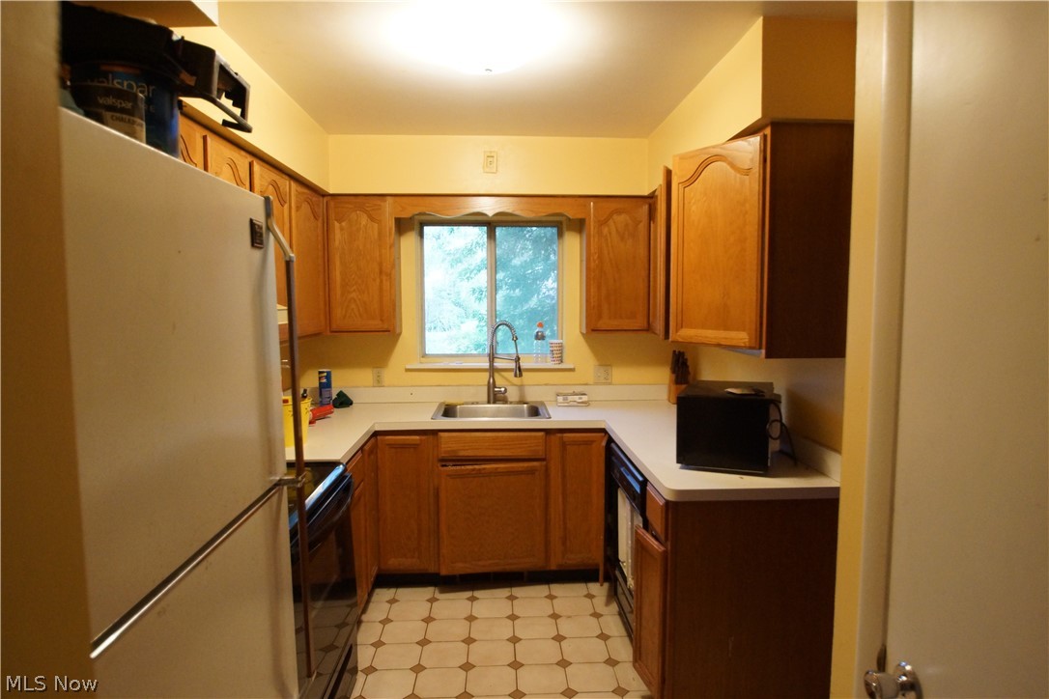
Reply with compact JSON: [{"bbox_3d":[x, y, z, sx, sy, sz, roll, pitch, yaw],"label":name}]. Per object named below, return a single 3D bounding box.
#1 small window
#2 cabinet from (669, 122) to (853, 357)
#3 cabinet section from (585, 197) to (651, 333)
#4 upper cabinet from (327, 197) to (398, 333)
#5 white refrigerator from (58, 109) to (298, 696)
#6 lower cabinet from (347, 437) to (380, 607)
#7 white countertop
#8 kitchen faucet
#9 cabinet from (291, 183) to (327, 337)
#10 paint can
[{"bbox_3d":[-0.206,-0.362,3.410,0.865,0.855,0.070,0,5,-3],"label":"small window"},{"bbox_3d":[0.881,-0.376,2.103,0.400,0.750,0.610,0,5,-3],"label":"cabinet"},{"bbox_3d":[0.551,-0.489,3.382,0.383,0.776,0.313,0,5,-3],"label":"cabinet section"},{"bbox_3d":[-0.919,-0.475,3.204,0.370,0.750,0.280,0,5,-3],"label":"upper cabinet"},{"bbox_3d":[-0.918,0.578,1.010,0.690,1.806,0.730,0,5,-3],"label":"white refrigerator"},{"bbox_3d":[-1.064,0.885,2.543,0.585,0.850,0.700,0,5,-3],"label":"lower cabinet"},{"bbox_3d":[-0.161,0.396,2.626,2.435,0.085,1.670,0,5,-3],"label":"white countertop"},{"bbox_3d":[-0.126,0.078,3.300,0.250,0.515,0.090,4,6,38],"label":"kitchen faucet"},{"bbox_3d":[-1.228,-0.434,2.788,0.335,0.755,0.560,0,5,-3],"label":"cabinet"},{"bbox_3d":[-0.784,-0.447,1.094,0.175,0.200,0.175,0,5,-3],"label":"paint can"}]

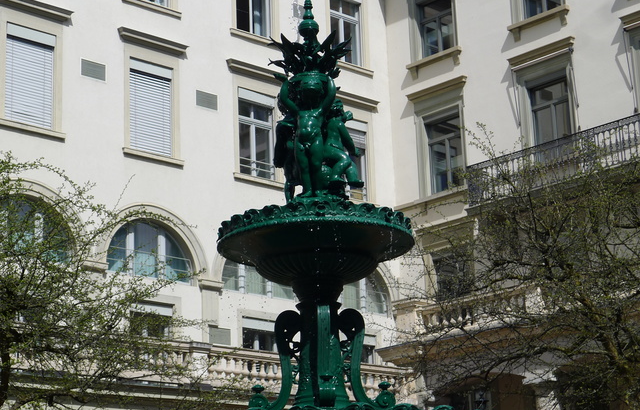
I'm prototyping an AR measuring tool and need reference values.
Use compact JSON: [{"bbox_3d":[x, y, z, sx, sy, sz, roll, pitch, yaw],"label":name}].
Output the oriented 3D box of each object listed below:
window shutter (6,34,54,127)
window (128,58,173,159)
[{"bbox_3d":[-6.282,-2.651,32.067,1.204,1.926,0.090,12,-21,-42],"label":"window shutter"},{"bbox_3d":[-3.905,-2.123,34.268,1.195,1.922,0.090,12,-21,-42],"label":"window"}]

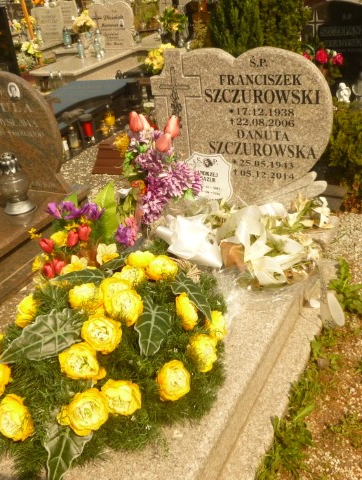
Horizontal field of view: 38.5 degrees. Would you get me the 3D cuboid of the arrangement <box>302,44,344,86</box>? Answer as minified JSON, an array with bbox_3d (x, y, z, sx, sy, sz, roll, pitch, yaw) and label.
[{"bbox_3d":[1.017,-1.247,3.720,0.290,0.320,0.250,9,33,28],"label":"arrangement"}]

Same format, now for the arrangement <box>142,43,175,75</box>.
[{"bbox_3d":[-0.208,-1.681,4.795,0.310,0.300,0.300,8,33,28],"label":"arrangement"}]

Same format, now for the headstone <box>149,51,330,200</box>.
[{"bbox_3d":[0.257,-0.457,2.226,0.800,0.715,0.100,9,28,28],"label":"headstone"}]

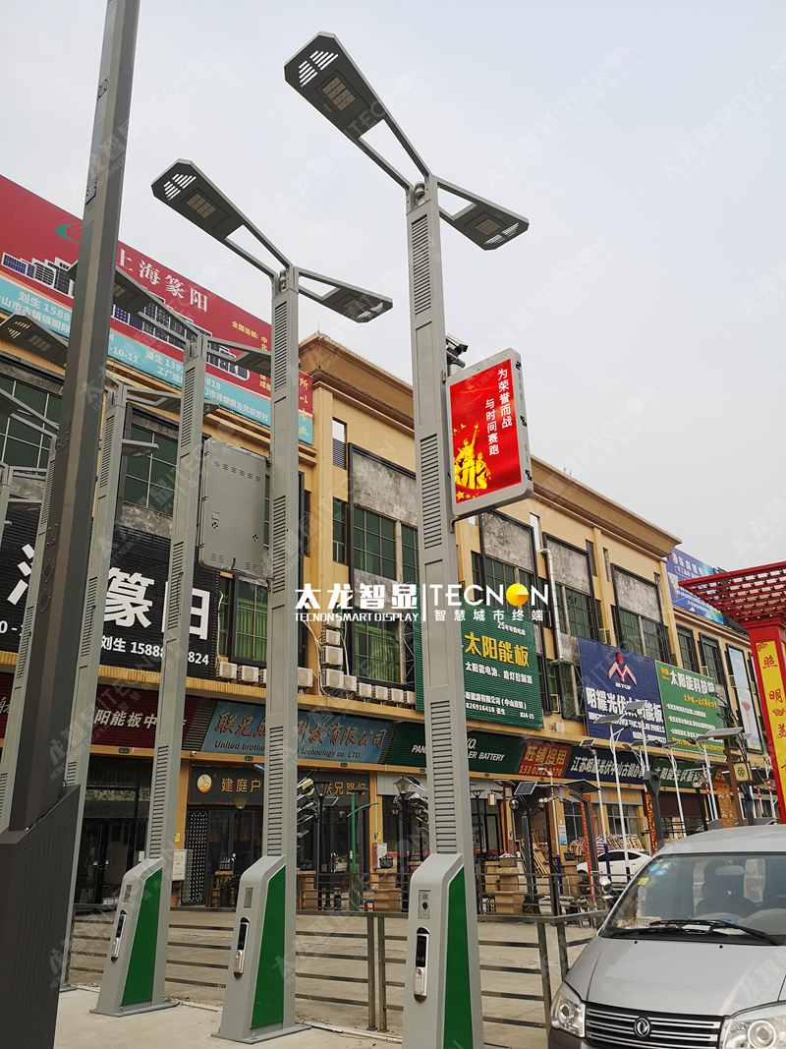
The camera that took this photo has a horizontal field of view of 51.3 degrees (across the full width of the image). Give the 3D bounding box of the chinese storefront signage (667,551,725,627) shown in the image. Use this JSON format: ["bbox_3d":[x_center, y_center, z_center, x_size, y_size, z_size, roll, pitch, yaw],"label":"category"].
[{"bbox_3d":[25.919,5.328,69.898,0.300,5.168,9.669,-20,-28,38],"label":"chinese storefront signage"}]

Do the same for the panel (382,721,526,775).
[{"bbox_3d":[3.186,10.792,39.094,0.200,1.743,10.574,3,-13,44],"label":"panel"}]

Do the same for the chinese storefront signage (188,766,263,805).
[{"bbox_3d":[-5.718,9.456,29.529,0.150,1.190,4.009,-20,-28,38],"label":"chinese storefront signage"}]

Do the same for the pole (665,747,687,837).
[{"bbox_3d":[11.943,12.040,33.897,0.200,5.256,0.200,-20,-28,38],"label":"pole"}]

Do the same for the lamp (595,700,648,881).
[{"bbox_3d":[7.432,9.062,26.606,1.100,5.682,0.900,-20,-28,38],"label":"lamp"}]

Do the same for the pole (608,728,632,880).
[{"bbox_3d":[7.438,9.224,26.542,0.150,5.332,0.150,-20,-28,38],"label":"pole"}]

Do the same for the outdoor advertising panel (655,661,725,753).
[{"bbox_3d":[22.059,13.655,60.479,0.200,5.890,10.265,-20,-28,38],"label":"outdoor advertising panel"}]

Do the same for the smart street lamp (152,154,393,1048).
[{"bbox_3d":[-1.238,0.486,9.011,0.740,8.806,3.685,-20,-28,38],"label":"smart street lamp"}]

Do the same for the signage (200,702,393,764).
[{"bbox_3d":[-3.434,8.269,32.166,0.200,1.735,9.243,3,-13,44],"label":"signage"}]

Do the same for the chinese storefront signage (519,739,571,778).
[{"bbox_3d":[8.246,12.750,44.377,0.200,1.763,4.572,3,-13,44],"label":"chinese storefront signage"}]

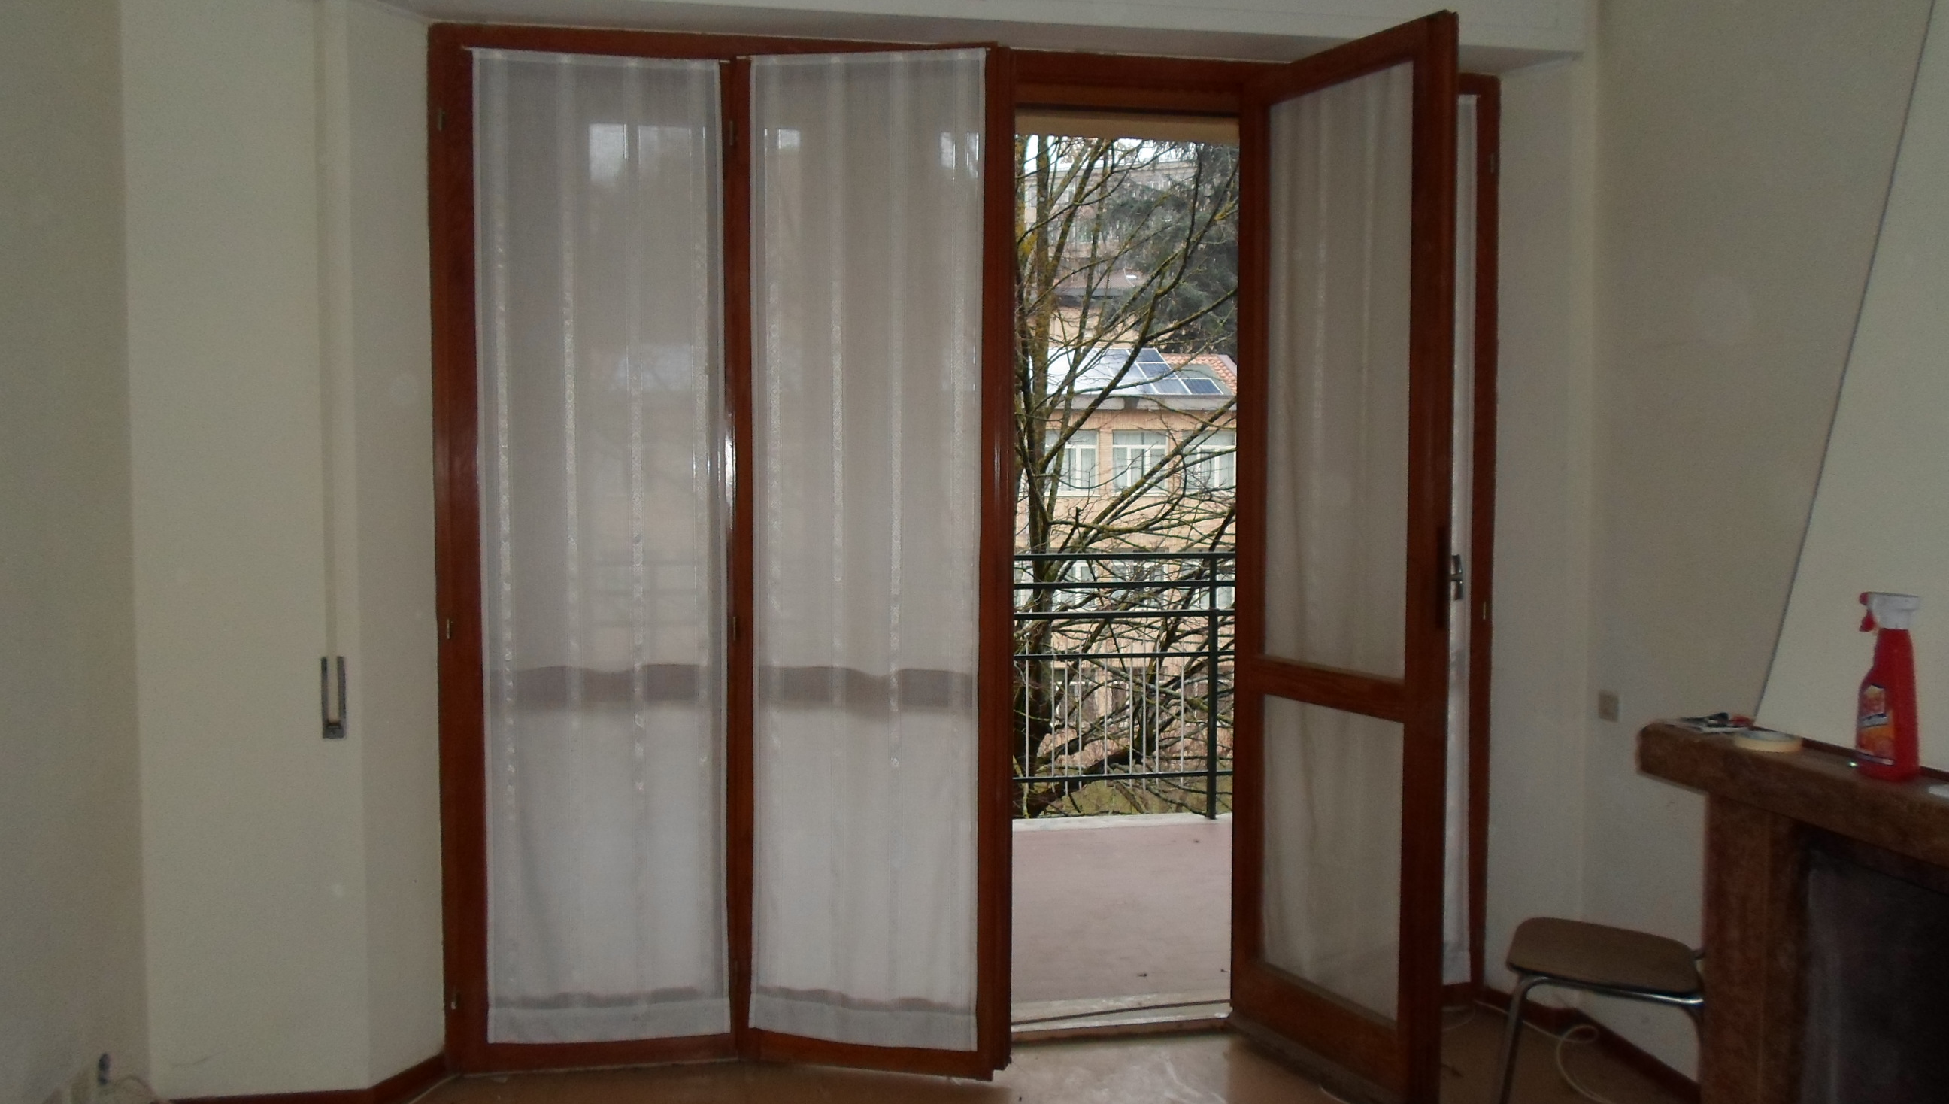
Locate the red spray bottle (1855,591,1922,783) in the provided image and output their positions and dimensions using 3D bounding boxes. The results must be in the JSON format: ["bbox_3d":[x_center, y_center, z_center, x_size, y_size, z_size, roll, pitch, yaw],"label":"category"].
[{"bbox_3d":[1.299,0.189,2.000,0.057,0.265,0.090,-1,3,-27],"label":"red spray bottle"}]

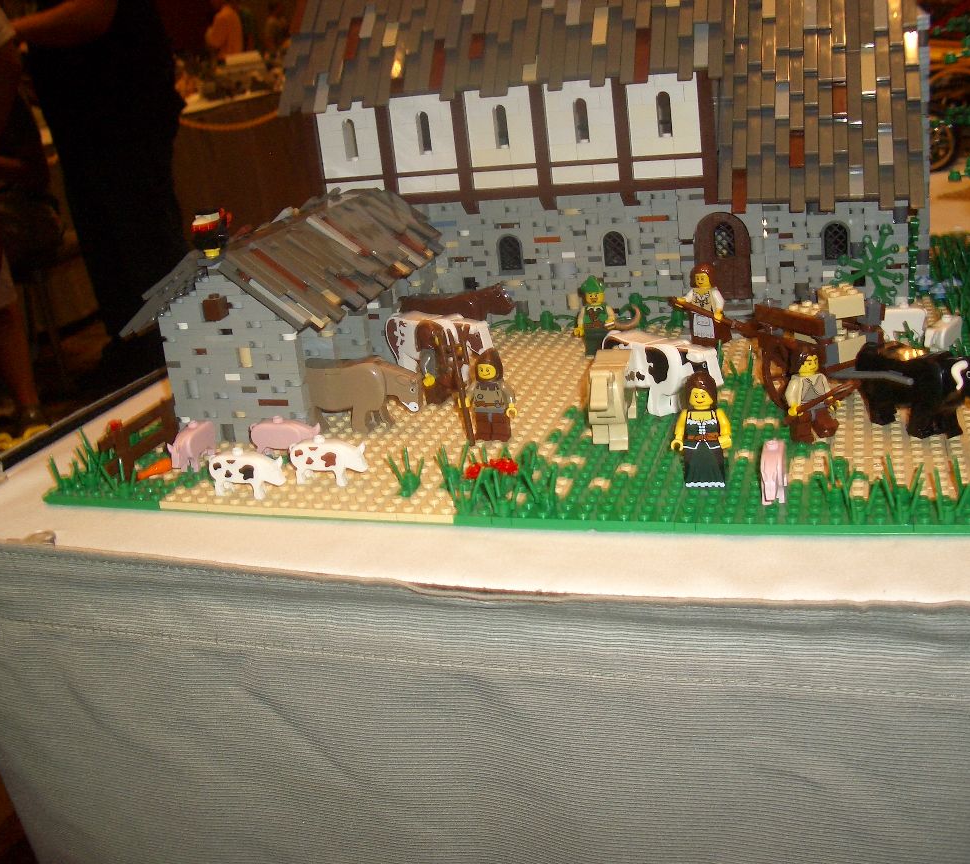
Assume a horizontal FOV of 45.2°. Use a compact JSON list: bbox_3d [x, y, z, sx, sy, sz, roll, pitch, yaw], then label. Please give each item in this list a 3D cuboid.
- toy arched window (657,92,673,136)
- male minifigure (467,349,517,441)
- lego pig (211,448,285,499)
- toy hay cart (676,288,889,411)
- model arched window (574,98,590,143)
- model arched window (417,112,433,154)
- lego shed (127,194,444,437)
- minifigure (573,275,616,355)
[{"bbox_3d":[0.101,-0.177,0.650,0.008,0.025,0.006,0,21,18],"label":"toy arched window"},{"bbox_3d":[0.003,-0.017,0.531,0.025,0.043,0.015,3,22,22],"label":"male minifigure"},{"bbox_3d":[-0.101,0.017,0.498,0.036,0.021,0.011,1,21,18],"label":"lego pig"},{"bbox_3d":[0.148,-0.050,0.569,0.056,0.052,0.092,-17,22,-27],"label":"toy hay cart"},{"bbox_3d":[0.055,-0.176,0.657,0.008,0.026,0.007,0,21,18],"label":"model arched window"},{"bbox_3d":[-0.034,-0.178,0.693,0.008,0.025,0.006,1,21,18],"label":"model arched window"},{"bbox_3d":[-0.105,-0.076,0.653,0.114,0.097,0.184,0,21,18],"label":"lego shed"},{"bbox_3d":[0.061,-0.064,0.641,0.024,0.043,0.015,1,22,19],"label":"minifigure"}]

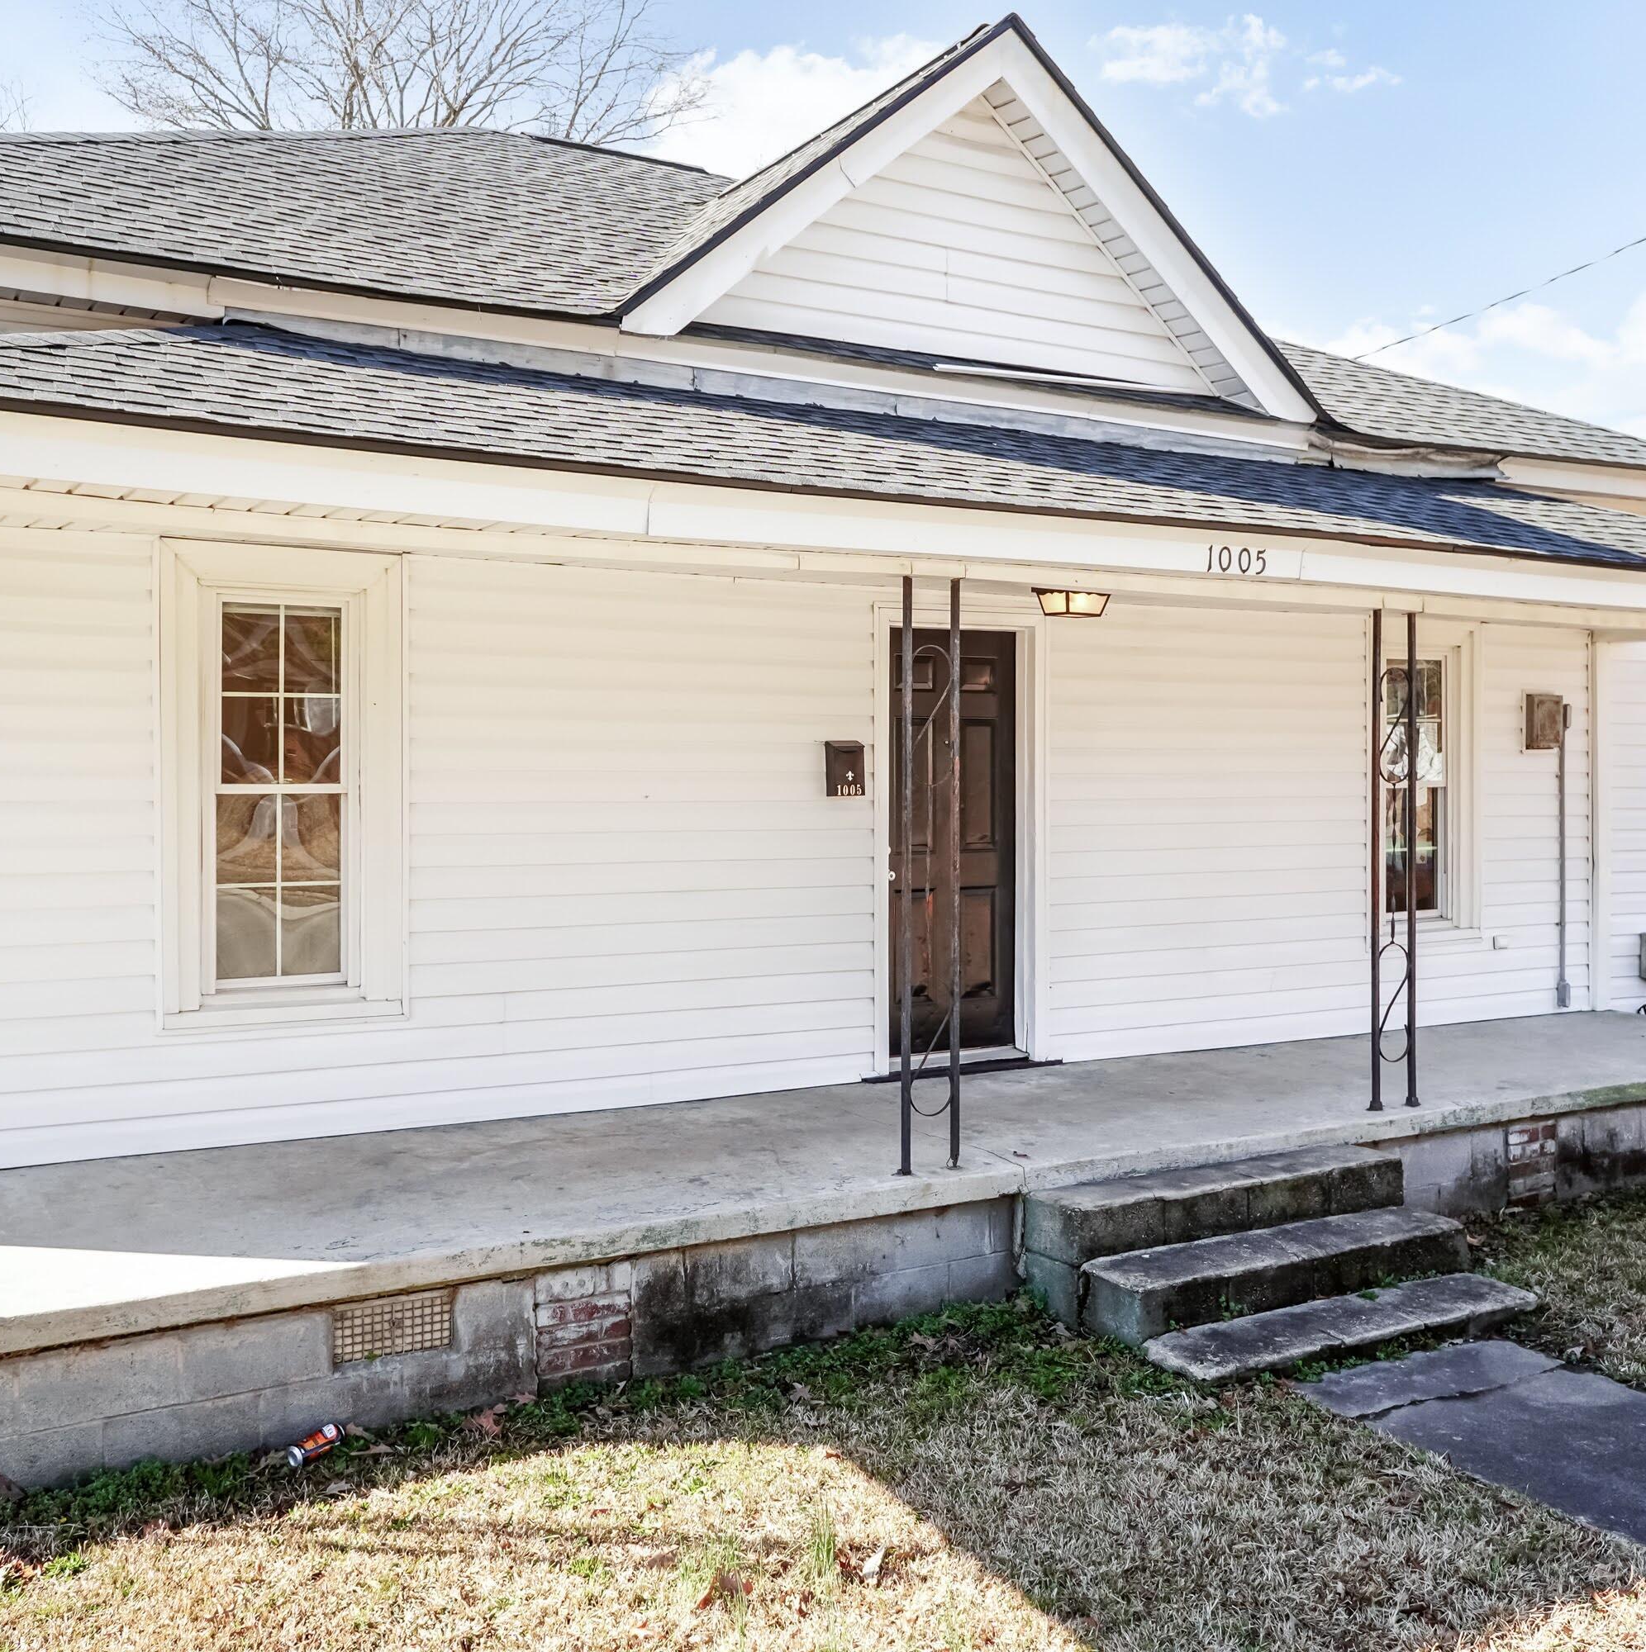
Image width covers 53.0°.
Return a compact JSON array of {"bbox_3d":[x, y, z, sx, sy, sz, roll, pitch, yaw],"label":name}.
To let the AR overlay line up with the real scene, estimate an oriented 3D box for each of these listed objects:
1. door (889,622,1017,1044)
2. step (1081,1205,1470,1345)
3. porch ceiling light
[{"bbox_3d":[0.584,0.073,7.924,0.810,2.020,0.050,-1,1,-29],"label":"door"},{"bbox_3d":[1.692,1.663,6.115,1.610,0.210,0.365,-1,1,-29],"label":"step"},{"bbox_3d":[1.080,-0.954,7.125,0.250,0.115,0.250,-1,1,-29],"label":"porch ceiling light"}]

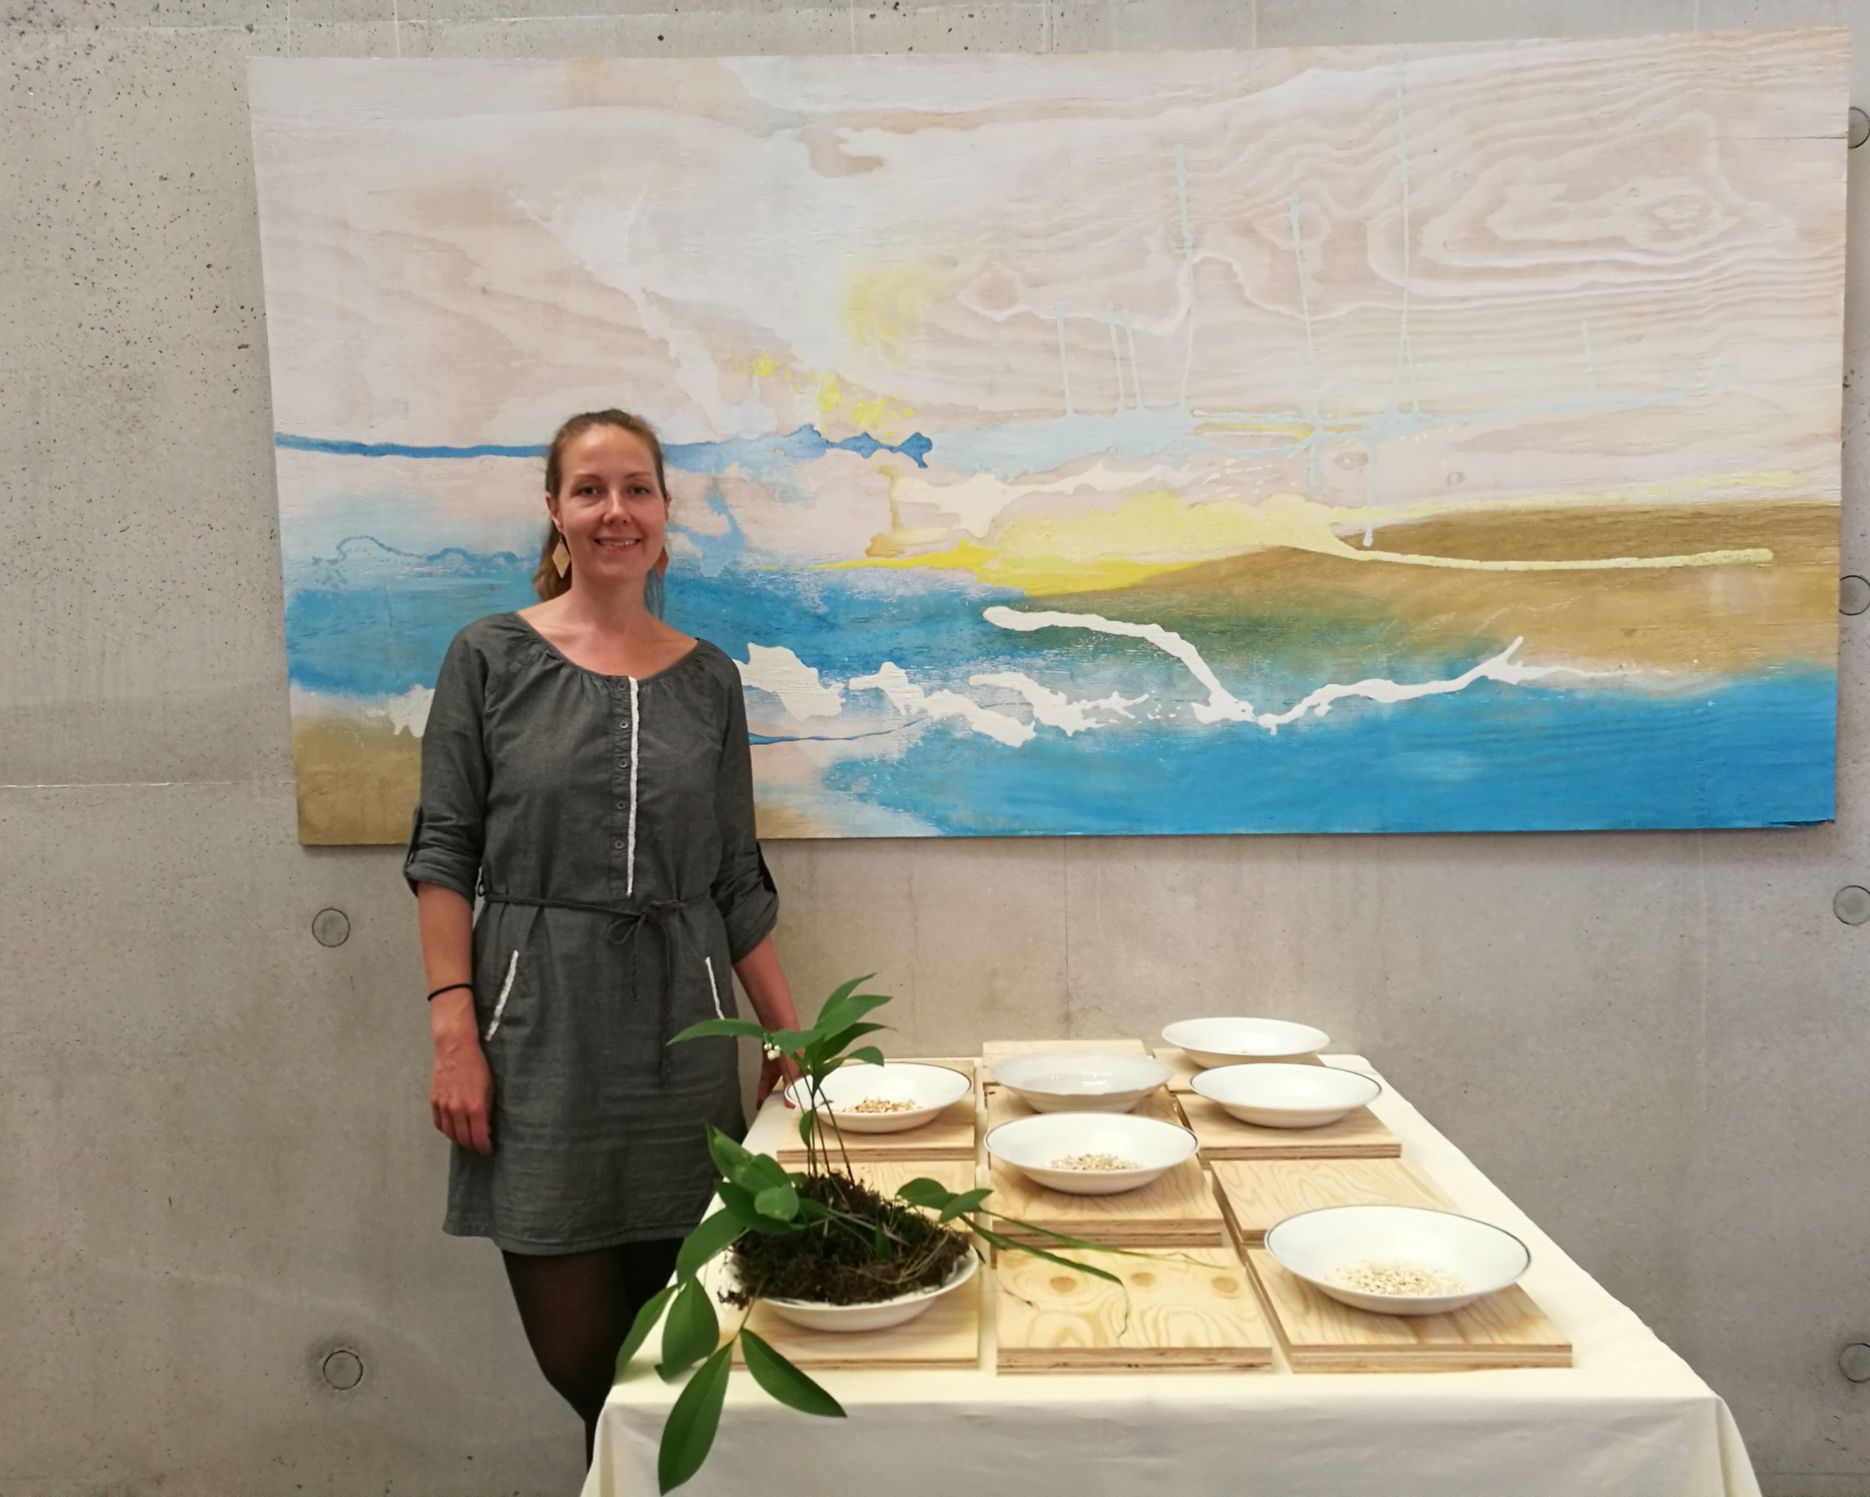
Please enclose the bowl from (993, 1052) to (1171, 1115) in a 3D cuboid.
[{"bbox_3d":[0.184,0.427,1.942,0.229,0.047,0.229,-1,2,2],"label":"bowl"}]

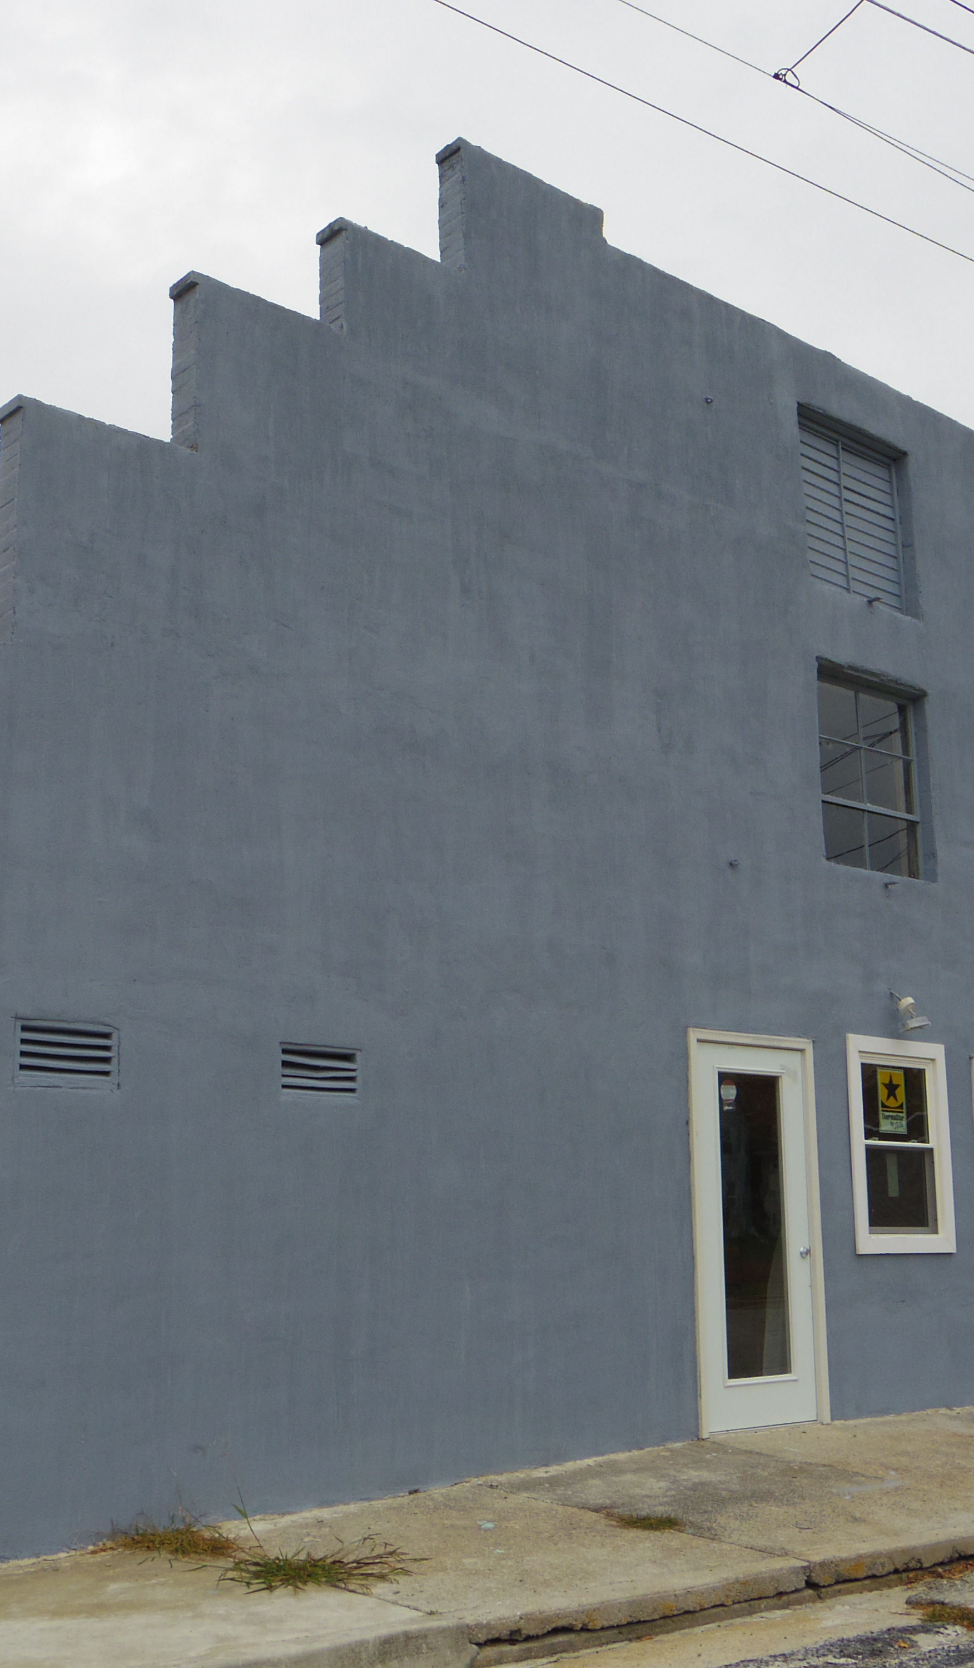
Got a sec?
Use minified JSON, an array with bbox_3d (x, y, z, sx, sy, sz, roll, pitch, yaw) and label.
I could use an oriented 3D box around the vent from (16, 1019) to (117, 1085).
[{"bbox_3d":[-1.712,0.899,7.029,0.455,0.258,0.080,11,-17,-39],"label":"vent"}]

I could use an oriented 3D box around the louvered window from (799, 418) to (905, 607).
[{"bbox_3d":[2.340,-2.069,11.425,1.135,1.167,0.100,11,-17,-39],"label":"louvered window"}]

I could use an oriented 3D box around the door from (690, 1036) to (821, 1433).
[{"bbox_3d":[1.477,2.167,9.530,1.033,2.107,0.130,11,-17,-39],"label":"door"}]

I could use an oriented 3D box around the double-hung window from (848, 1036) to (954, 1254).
[{"bbox_3d":[2.485,1.882,10.463,0.965,1.269,0.110,11,-17,-39],"label":"double-hung window"}]

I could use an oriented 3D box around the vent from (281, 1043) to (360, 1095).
[{"bbox_3d":[-0.764,1.076,7.816,0.435,0.226,0.080,11,-17,-39],"label":"vent"}]

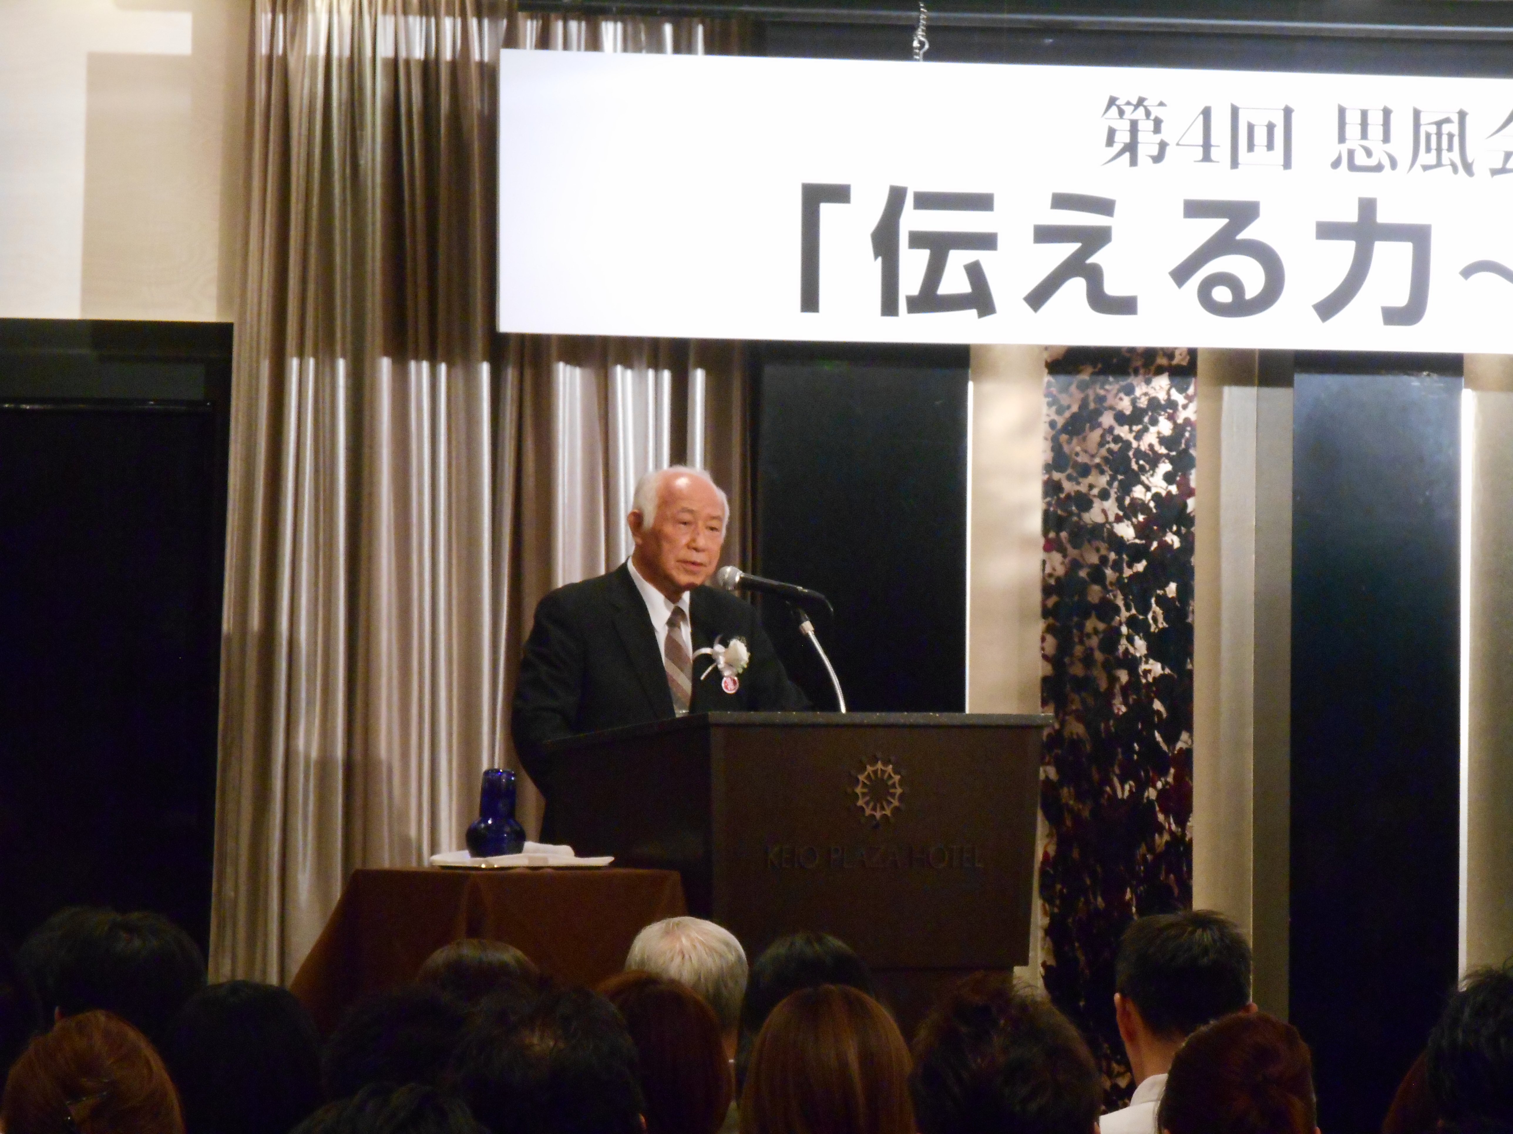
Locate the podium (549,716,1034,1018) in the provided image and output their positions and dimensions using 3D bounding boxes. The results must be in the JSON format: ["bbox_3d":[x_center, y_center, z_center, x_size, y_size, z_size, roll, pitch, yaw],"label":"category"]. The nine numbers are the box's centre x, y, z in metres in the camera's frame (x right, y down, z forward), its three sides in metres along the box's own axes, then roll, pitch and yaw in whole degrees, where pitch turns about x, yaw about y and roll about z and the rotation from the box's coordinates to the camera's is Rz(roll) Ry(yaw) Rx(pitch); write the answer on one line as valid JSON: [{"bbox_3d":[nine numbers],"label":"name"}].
[{"bbox_3d":[0.076,0.831,15.181,0.810,1.100,0.530,2,-2,-34],"label":"podium"}]

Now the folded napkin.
[{"bbox_3d":[-0.437,0.538,14.750,0.275,0.045,0.200,2,-2,-34],"label":"folded napkin"}]

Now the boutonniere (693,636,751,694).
[{"bbox_3d":[-0.068,0.191,15.480,0.105,0.112,0.050,2,-2,-30],"label":"boutonniere"}]

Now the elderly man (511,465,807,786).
[{"bbox_3d":[-0.198,0.606,15.573,0.540,1.610,0.420,2,-2,-30],"label":"elderly man"}]

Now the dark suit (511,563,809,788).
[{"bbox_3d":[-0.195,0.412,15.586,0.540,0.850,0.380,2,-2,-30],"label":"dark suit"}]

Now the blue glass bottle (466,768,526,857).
[{"bbox_3d":[-0.483,0.456,14.750,0.109,0.165,0.109,0,-2,0],"label":"blue glass bottle"}]

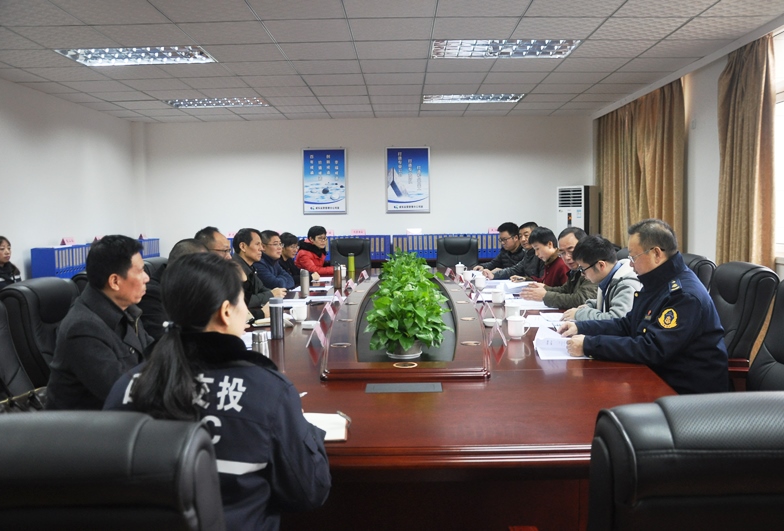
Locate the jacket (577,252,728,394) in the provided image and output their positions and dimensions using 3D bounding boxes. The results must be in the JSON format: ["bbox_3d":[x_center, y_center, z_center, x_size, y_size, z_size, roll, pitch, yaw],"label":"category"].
[{"bbox_3d":[1.109,0.260,2.613,0.580,0.660,0.480,1,5,14],"label":"jacket"}]

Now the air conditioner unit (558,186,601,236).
[{"bbox_3d":[2.443,-0.156,7.874,0.280,1.740,0.460,-3,6,-32],"label":"air conditioner unit"}]

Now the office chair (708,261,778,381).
[{"bbox_3d":[1.709,0.523,3.451,0.670,1.090,0.610,-1,5,-2],"label":"office chair"}]

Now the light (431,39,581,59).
[{"bbox_3d":[0.907,-1.791,4.915,1.190,0.080,0.560,-1,5,1],"label":"light"}]

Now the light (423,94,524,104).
[{"bbox_3d":[0.949,-1.981,7.039,1.200,0.080,0.550,0,5,1],"label":"light"}]

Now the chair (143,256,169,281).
[{"bbox_3d":[-1.463,0.469,4.505,0.670,1.090,0.610,-1,5,1],"label":"chair"}]

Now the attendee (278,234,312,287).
[{"bbox_3d":[-0.880,0.324,5.414,0.650,1.180,0.500,1,5,15],"label":"attendee"}]

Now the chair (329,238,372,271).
[{"bbox_3d":[-0.474,0.234,7.037,0.610,1.090,0.670,-1,5,1],"label":"chair"}]

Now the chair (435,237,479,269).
[{"bbox_3d":[0.788,0.216,7.064,0.610,1.090,0.670,-1,5,1],"label":"chair"}]

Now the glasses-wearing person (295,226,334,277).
[{"bbox_3d":[-0.747,0.229,6.156,0.650,1.220,0.520,2,5,24],"label":"glasses-wearing person"}]

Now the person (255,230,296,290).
[{"bbox_3d":[-0.940,0.348,4.845,0.680,1.200,0.520,1,5,15],"label":"person"}]

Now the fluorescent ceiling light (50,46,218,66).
[{"bbox_3d":[-2.089,-1.782,4.965,1.200,0.080,0.550,0,5,1],"label":"fluorescent ceiling light"}]

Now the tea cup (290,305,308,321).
[{"bbox_3d":[-0.572,0.294,3.689,0.108,0.092,0.085,0,5,1],"label":"tea cup"}]

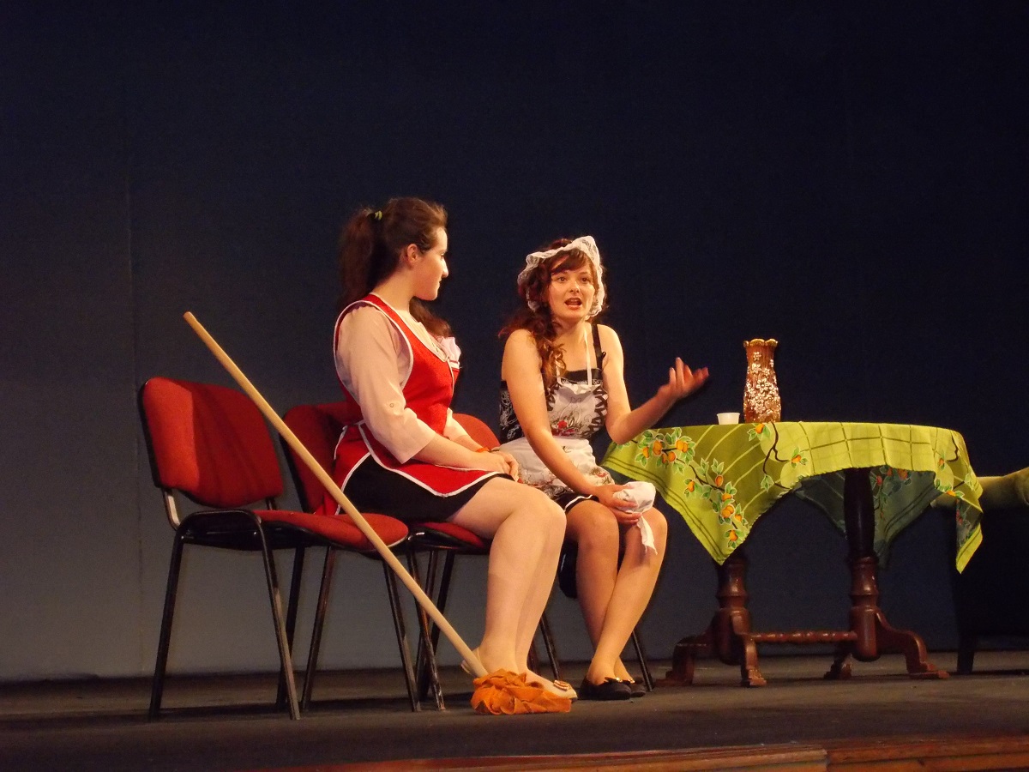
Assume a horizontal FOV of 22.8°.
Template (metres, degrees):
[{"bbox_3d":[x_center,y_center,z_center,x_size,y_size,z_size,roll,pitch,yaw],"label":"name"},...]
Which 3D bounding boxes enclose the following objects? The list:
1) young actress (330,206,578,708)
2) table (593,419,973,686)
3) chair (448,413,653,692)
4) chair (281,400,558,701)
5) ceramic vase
[{"bbox_3d":[-0.150,0.159,6.462,0.640,1.290,0.470,-4,-6,24],"label":"young actress"},{"bbox_3d":[0.842,0.493,7.534,1.080,0.750,0.980,-1,-5,-9],"label":"table"},{"bbox_3d":[0.028,0.457,7.108,0.540,0.800,0.525,-6,-7,38],"label":"chair"},{"bbox_3d":[-0.225,0.412,6.518,0.540,0.800,0.525,-6,-6,36],"label":"chair"},{"bbox_3d":[0.725,-0.015,7.529,0.112,0.260,0.112,-2,-5,0],"label":"ceramic vase"}]

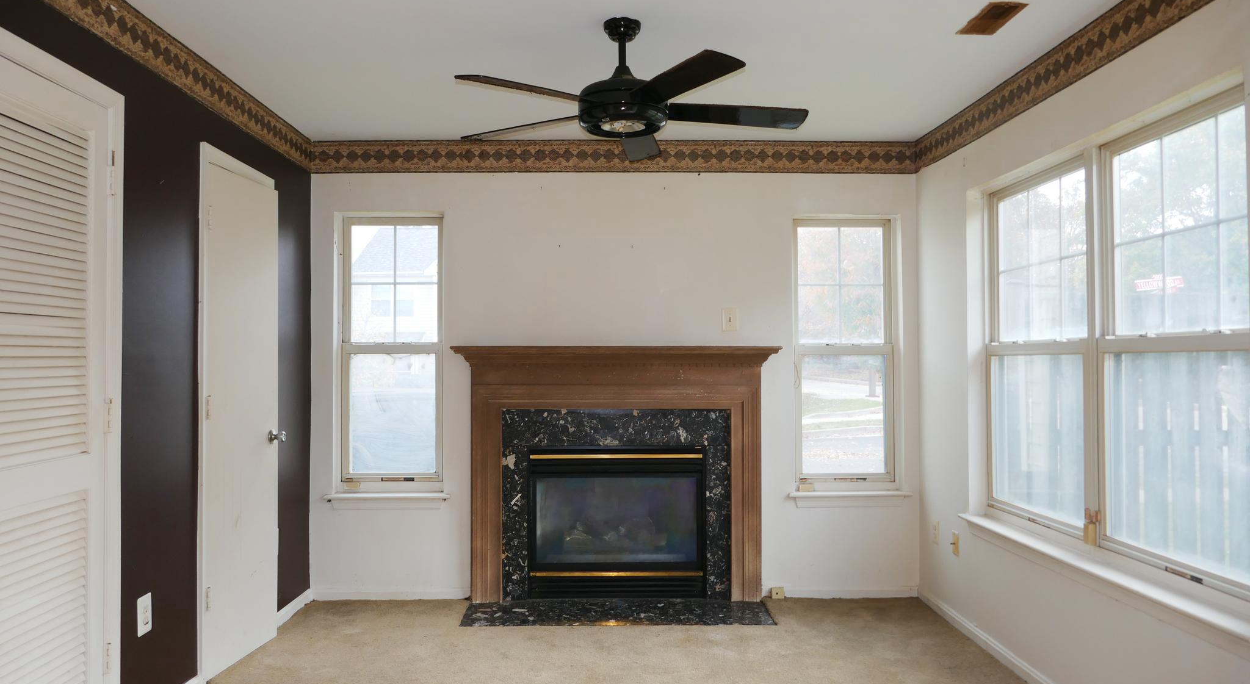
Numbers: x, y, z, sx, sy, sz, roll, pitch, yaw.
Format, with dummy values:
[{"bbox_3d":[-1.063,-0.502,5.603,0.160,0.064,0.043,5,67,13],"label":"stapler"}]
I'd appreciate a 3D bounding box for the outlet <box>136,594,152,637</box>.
[{"bbox_3d":[-1.626,0.929,2.951,0.010,0.127,0.091,0,-1,-1],"label":"outlet"}]

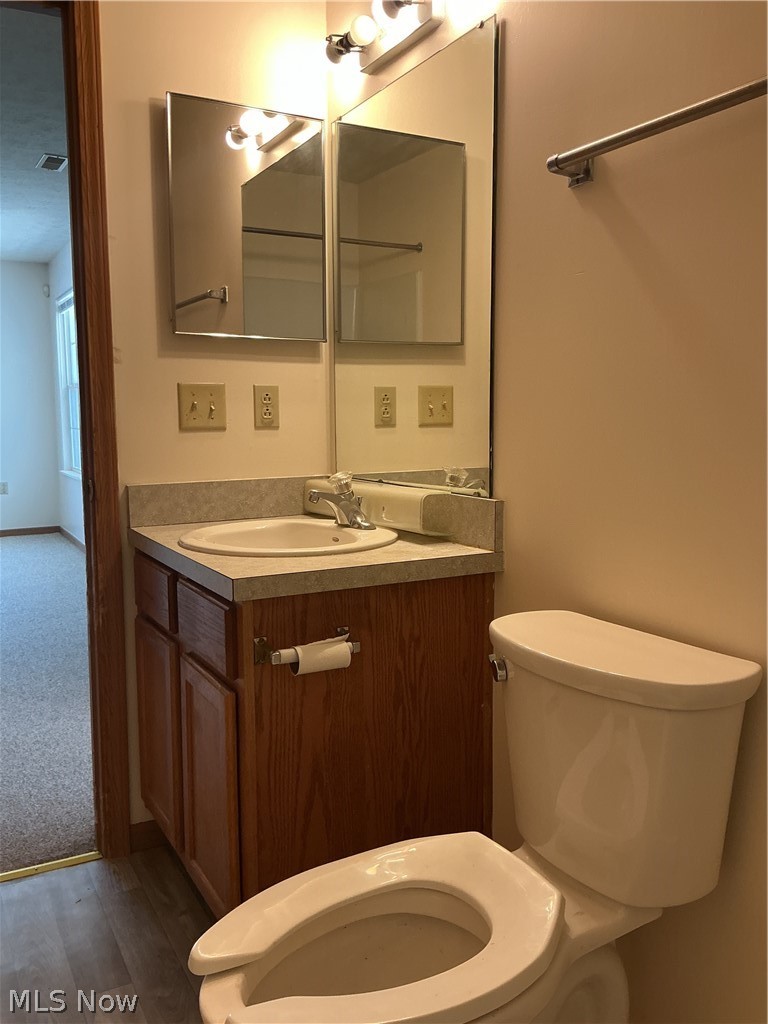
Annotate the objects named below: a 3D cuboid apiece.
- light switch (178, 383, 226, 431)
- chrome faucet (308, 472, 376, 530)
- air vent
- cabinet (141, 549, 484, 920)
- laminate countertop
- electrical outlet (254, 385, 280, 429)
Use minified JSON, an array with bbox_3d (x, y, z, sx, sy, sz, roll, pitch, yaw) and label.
[{"bbox_3d":[-0.452,-0.261,2.147,0.119,0.119,0.012,-4,8,-29],"label":"light switch"},{"bbox_3d":[-0.105,-0.026,1.957,0.150,0.130,0.150,-4,8,-29],"label":"chrome faucet"},{"bbox_3d":[-1.782,-1.865,4.610,0.125,0.015,0.315,-4,8,-29],"label":"air vent"},{"bbox_3d":[-0.198,0.490,1.962,0.566,0.796,0.732,-4,8,-29],"label":"cabinet"},{"bbox_3d":[-0.193,0.077,1.903,0.564,0.042,0.756,-4,8,-29],"label":"laminate countertop"},{"bbox_3d":[-0.303,-0.271,2.232,0.070,0.115,0.009,-4,8,-29],"label":"electrical outlet"}]

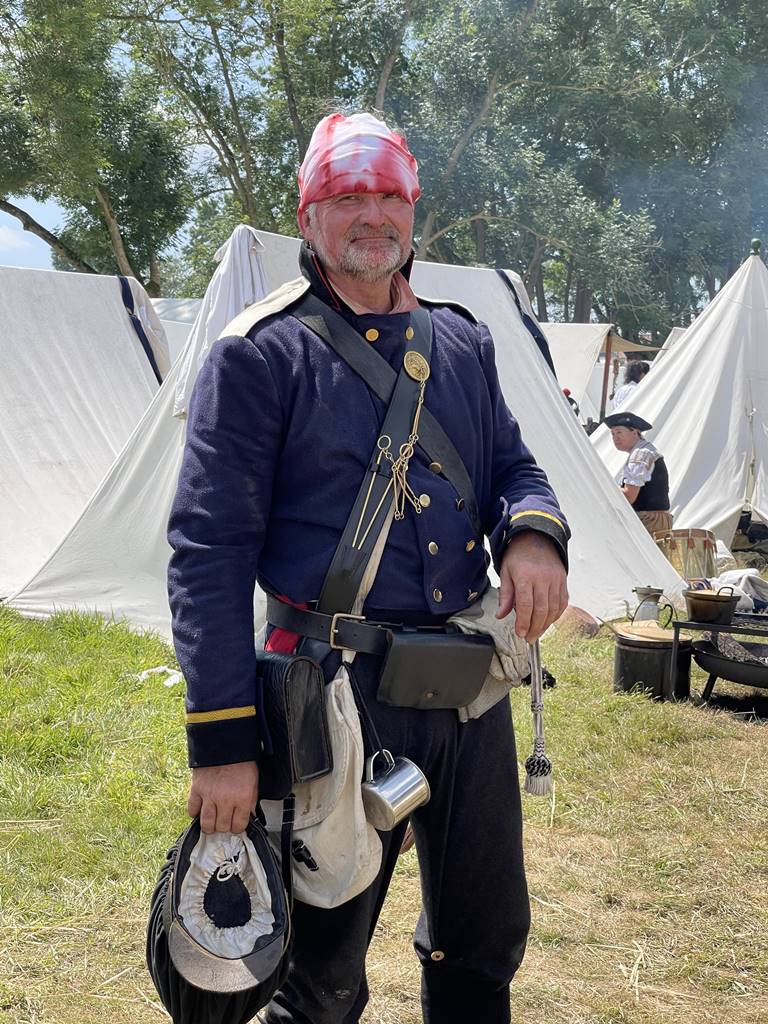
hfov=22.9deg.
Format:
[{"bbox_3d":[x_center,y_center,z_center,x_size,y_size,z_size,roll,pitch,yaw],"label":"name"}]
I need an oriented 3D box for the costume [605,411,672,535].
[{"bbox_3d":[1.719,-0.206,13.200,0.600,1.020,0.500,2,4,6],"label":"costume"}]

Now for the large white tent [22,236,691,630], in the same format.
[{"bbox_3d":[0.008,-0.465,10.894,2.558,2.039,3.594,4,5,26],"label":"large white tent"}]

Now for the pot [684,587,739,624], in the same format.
[{"bbox_3d":[1.449,0.415,8.400,0.250,0.150,0.250,2,4,0],"label":"pot"}]

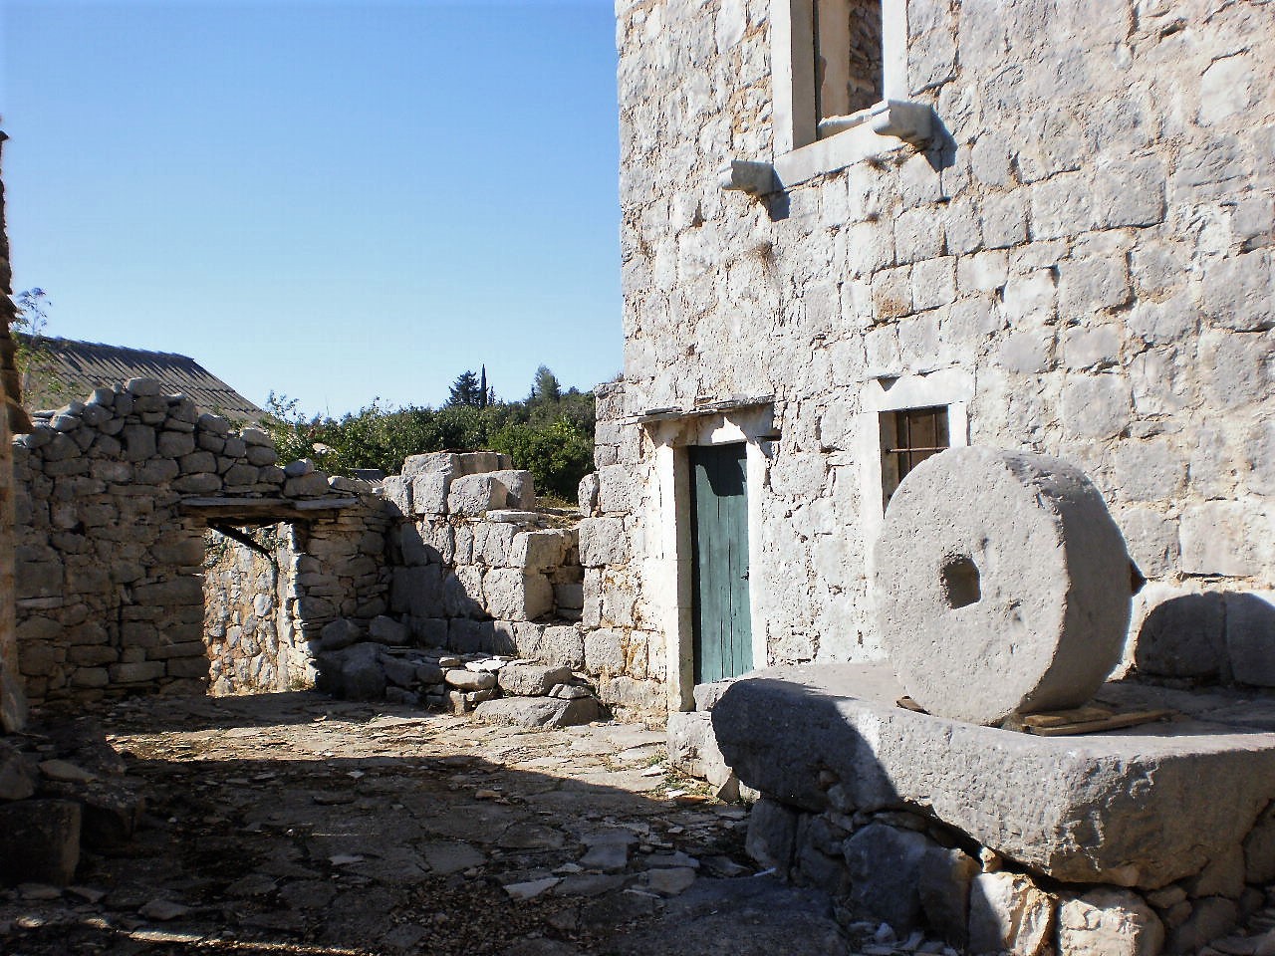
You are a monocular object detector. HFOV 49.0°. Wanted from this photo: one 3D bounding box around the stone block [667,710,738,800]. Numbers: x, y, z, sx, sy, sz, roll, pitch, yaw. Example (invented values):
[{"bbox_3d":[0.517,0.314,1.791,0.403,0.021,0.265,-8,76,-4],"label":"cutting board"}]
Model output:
[{"bbox_3d":[0.463,1.667,8.500,0.340,0.340,0.780,0,-2,-26],"label":"stone block"}]

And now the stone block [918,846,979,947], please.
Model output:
[{"bbox_3d":[1.157,1.560,5.200,0.250,0.360,0.220,0,-2,-38],"label":"stone block"}]

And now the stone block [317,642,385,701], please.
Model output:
[{"bbox_3d":[-2.527,1.701,12.350,0.500,0.460,0.450,-2,-2,40],"label":"stone block"}]

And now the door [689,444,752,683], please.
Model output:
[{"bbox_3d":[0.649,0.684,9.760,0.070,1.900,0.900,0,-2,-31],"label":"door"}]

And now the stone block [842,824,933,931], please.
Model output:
[{"bbox_3d":[0.995,1.536,5.430,0.300,0.390,0.370,0,-2,-42],"label":"stone block"}]

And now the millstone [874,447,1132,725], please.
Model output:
[{"bbox_3d":[1.370,0.413,5.378,0.323,1.060,1.060,3,-3,-29],"label":"millstone"}]

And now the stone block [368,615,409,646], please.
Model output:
[{"bbox_3d":[-2.335,1.436,13.100,0.320,0.270,0.370,0,-2,-45],"label":"stone block"}]

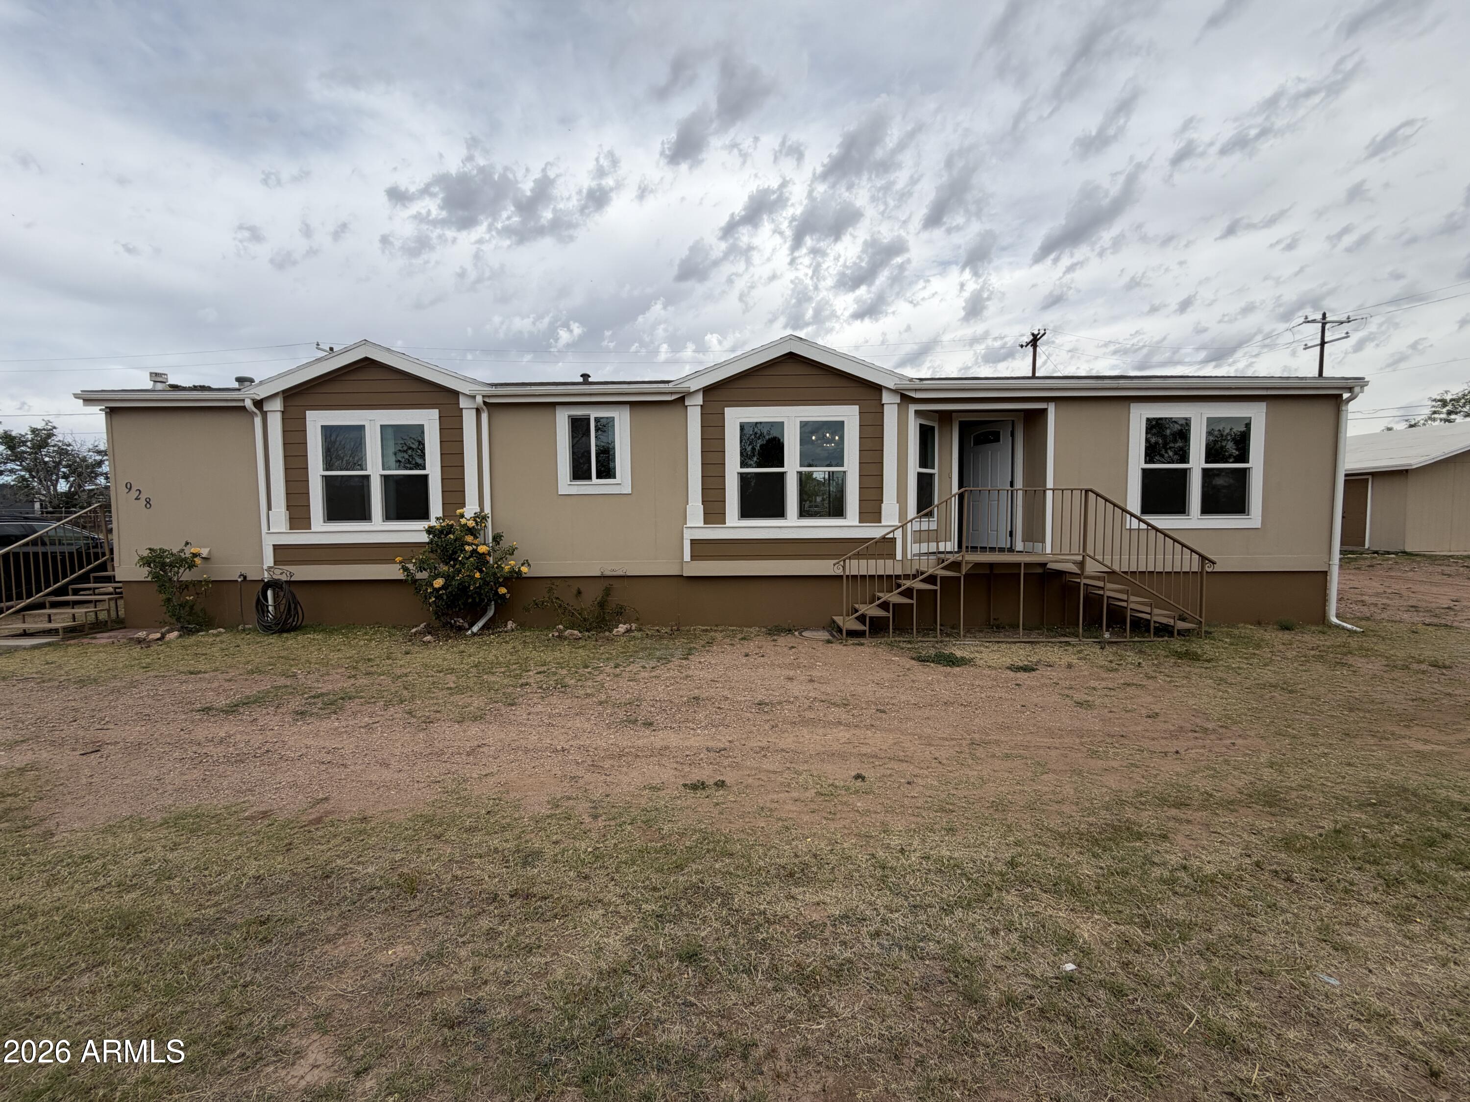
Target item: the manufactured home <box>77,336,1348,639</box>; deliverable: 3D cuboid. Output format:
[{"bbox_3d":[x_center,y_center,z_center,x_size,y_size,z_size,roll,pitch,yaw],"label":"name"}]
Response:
[{"bbox_3d":[-0.253,-1.143,12.112,17.600,4.080,8.100,0,3,1],"label":"manufactured home"}]

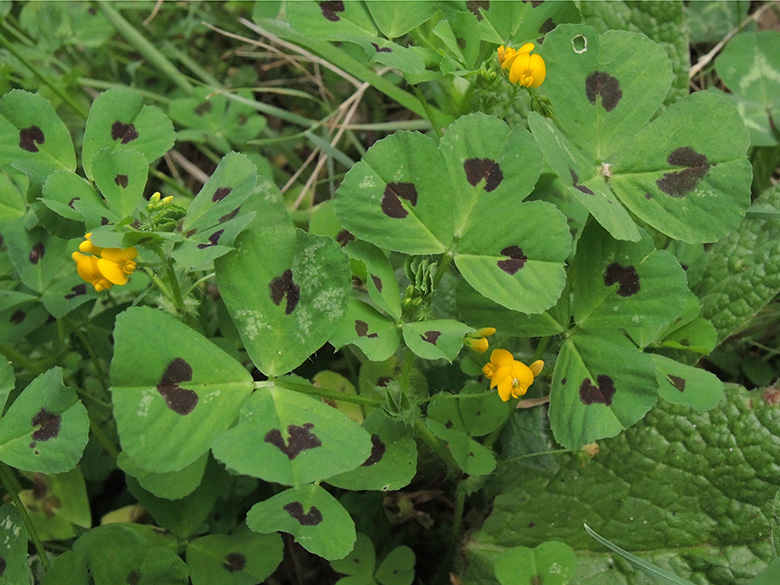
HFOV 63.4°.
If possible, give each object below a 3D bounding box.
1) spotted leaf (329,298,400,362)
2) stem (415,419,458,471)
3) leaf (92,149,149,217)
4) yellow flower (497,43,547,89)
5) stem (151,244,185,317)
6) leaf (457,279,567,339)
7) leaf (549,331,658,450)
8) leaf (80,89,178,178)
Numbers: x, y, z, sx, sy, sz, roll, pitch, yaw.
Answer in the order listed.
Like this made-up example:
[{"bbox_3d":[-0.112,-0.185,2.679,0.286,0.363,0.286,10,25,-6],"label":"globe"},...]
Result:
[{"bbox_3d":[-0.006,0.008,0.139,0.016,0.004,0.015,-4,60,-2],"label":"spotted leaf"},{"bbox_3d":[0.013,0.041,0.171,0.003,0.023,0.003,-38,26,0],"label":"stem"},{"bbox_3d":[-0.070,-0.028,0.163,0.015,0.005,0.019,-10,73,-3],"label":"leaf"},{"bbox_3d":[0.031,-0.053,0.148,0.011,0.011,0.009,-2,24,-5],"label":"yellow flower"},{"bbox_3d":[-0.052,-0.003,0.147,0.003,0.018,0.003,-21,21,6],"label":"stem"},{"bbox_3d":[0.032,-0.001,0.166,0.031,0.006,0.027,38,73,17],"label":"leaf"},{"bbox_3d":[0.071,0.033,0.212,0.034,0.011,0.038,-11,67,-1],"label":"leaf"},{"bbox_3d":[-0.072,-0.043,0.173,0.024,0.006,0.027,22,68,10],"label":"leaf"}]

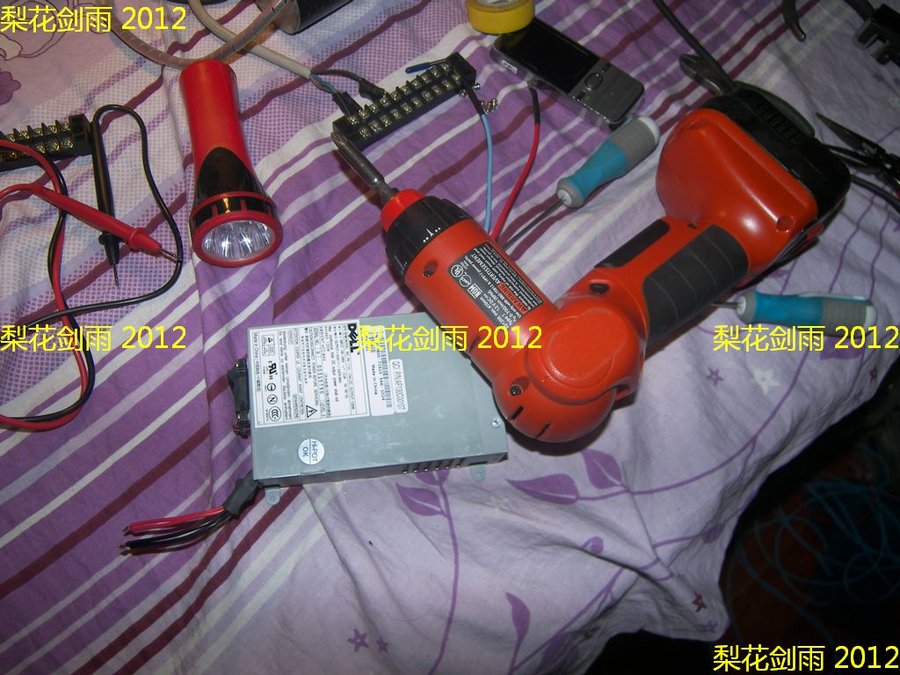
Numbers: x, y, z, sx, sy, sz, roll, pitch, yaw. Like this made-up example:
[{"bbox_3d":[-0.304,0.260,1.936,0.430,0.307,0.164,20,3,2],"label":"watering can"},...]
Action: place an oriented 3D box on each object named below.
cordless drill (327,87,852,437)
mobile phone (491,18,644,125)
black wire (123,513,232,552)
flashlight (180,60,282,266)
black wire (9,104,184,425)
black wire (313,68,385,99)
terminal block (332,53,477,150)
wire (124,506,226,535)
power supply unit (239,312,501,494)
[{"bbox_3d":[0.086,-0.102,0.438,0.293,0.078,0.246,-37,75,-15],"label":"cordless drill"},{"bbox_3d":[0.087,-0.194,0.495,0.114,0.013,0.046,37,69,14],"label":"mobile phone"},{"bbox_3d":[-0.146,0.105,0.364,0.058,0.007,0.011,-13,66,-8],"label":"black wire"},{"bbox_3d":[-0.145,-0.117,0.432,0.052,0.052,0.139,-14,64,-9],"label":"flashlight"},{"bbox_3d":[-0.249,-0.061,0.450,0.141,0.014,0.237,1,69,-3],"label":"black wire"},{"bbox_3d":[-0.072,-0.181,0.481,0.057,0.010,0.012,18,66,6],"label":"black wire"},{"bbox_3d":[-0.030,-0.163,0.472,0.107,0.015,0.021,-36,71,-17],"label":"terminal block"},{"bbox_3d":[-0.148,0.099,0.366,0.053,0.007,0.007,-9,66,-7],"label":"wire"},{"bbox_3d":[-0.045,0.037,0.411,0.142,0.038,0.091,-6,69,-5],"label":"power supply unit"}]

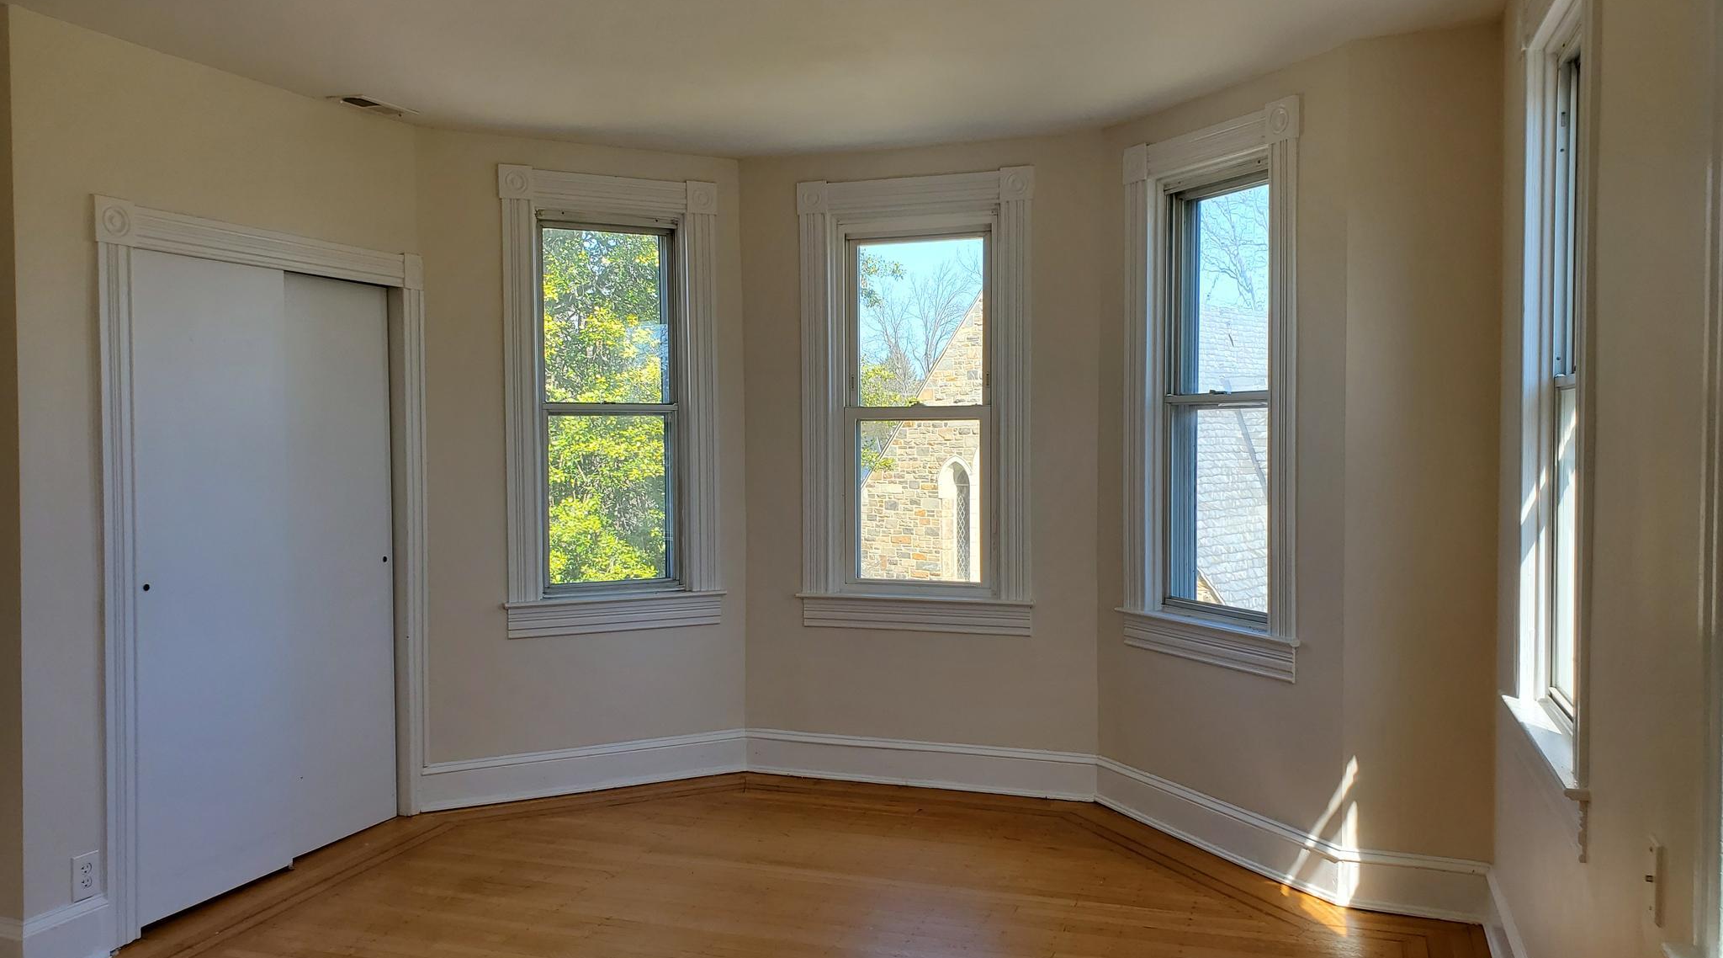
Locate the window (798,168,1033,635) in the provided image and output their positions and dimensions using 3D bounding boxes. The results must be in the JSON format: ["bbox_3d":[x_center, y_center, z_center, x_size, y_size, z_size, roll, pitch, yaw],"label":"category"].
[{"bbox_3d":[0.217,-0.303,5.203,0.978,1.817,0.120,0,2,20],"label":"window"}]

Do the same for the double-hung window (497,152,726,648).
[{"bbox_3d":[-0.997,-0.294,5.234,0.900,1.817,0.130,-2,2,-25],"label":"double-hung window"}]

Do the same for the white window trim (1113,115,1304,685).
[{"bbox_3d":[1.181,-0.282,4.389,0.130,1.817,0.910,-1,2,-25],"label":"white window trim"}]

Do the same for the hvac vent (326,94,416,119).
[{"bbox_3d":[-1.699,-1.289,4.516,0.148,0.020,0.295,0,2,20],"label":"hvac vent"}]

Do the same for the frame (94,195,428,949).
[{"bbox_3d":[-1.932,0.242,4.280,0.110,2.116,1.354,0,2,21],"label":"frame"}]

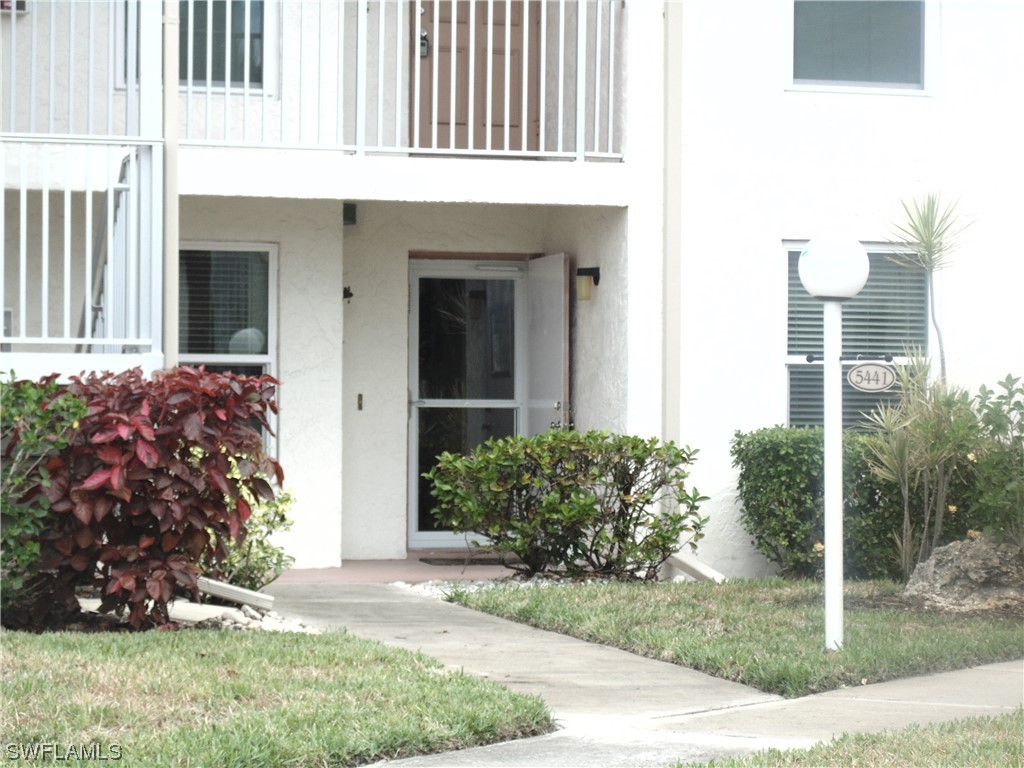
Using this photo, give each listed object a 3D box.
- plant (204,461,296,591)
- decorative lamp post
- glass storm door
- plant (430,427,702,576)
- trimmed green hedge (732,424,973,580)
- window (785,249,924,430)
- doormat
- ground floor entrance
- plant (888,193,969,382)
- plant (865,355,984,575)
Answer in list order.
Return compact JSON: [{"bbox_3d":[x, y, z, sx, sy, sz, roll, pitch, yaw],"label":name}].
[{"bbox_3d":[-1.685,0.892,18.400,0.680,0.860,0.620,0,0,-20],"label":"plant"},{"bbox_3d":[1.597,0.291,14.400,0.355,2.060,0.355,0,0,6],"label":"decorative lamp post"},{"bbox_3d":[-0.316,0.145,20.597,0.900,2.040,0.070,0,0,-20],"label":"glass storm door"},{"bbox_3d":[0.350,0.773,18.600,1.620,0.960,0.850,0,0,-20],"label":"plant"},{"bbox_3d":[2.285,0.793,19.400,1.720,1.000,0.820,0,0,-20],"label":"trimmed green hedge"},{"bbox_3d":[2.350,-0.175,19.887,1.100,1.500,0.100,0,0,-20],"label":"window"},{"bbox_3d":[-0.258,1.226,19.930,0.770,0.020,0.480,0,0,-20],"label":"doormat"},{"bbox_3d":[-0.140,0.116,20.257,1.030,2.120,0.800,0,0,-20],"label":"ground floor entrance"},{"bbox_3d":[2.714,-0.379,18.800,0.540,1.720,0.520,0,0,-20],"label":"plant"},{"bbox_3d":[2.629,0.539,18.700,0.740,1.410,0.700,0,0,-20],"label":"plant"}]

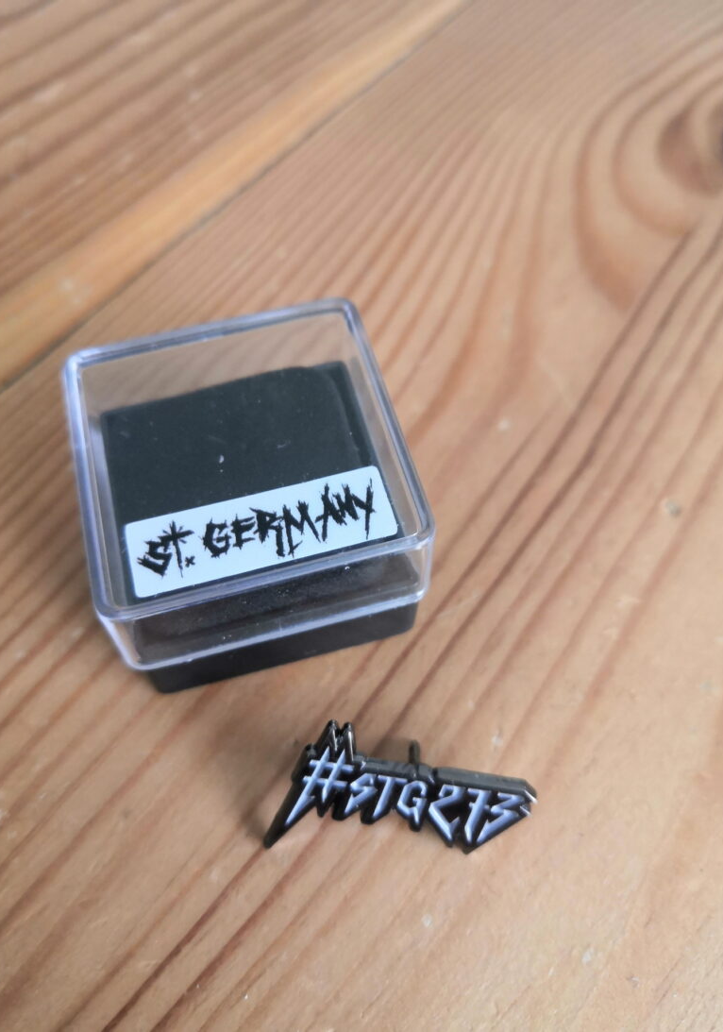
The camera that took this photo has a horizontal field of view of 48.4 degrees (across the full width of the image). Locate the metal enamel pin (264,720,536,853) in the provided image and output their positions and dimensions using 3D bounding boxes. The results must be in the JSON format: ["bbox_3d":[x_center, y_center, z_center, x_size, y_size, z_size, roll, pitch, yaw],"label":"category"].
[{"bbox_3d":[0.005,0.034,0.103,0.031,0.018,0.010,10,18,-3],"label":"metal enamel pin"}]

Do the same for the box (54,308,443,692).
[{"bbox_3d":[-0.015,-0.002,0.107,0.038,0.028,0.038,-14,63,-9],"label":"box"}]

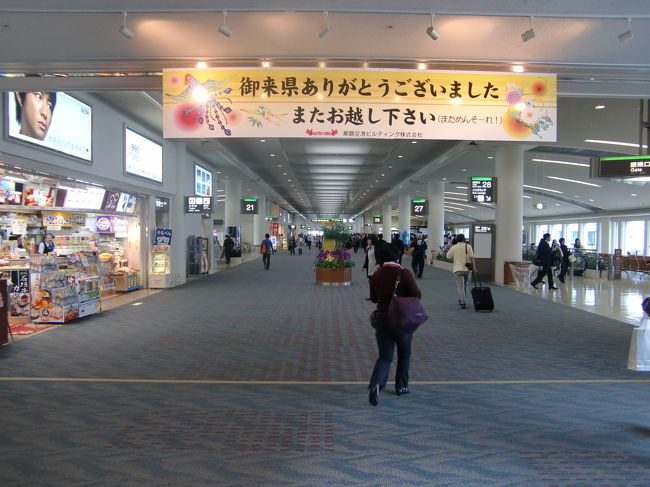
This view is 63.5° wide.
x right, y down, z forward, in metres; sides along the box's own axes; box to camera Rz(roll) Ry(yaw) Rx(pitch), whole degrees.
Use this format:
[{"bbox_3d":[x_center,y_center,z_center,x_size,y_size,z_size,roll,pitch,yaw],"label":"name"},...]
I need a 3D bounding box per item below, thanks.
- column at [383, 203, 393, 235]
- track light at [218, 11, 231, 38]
[{"bbox_3d":[6.356,-1.589,53.136,0.910,4.570,0.910,0,1,0],"label":"column"},{"bbox_3d":[-0.857,-1.875,4.500,0.075,0.210,0.125,1,1,30],"label":"track light"}]

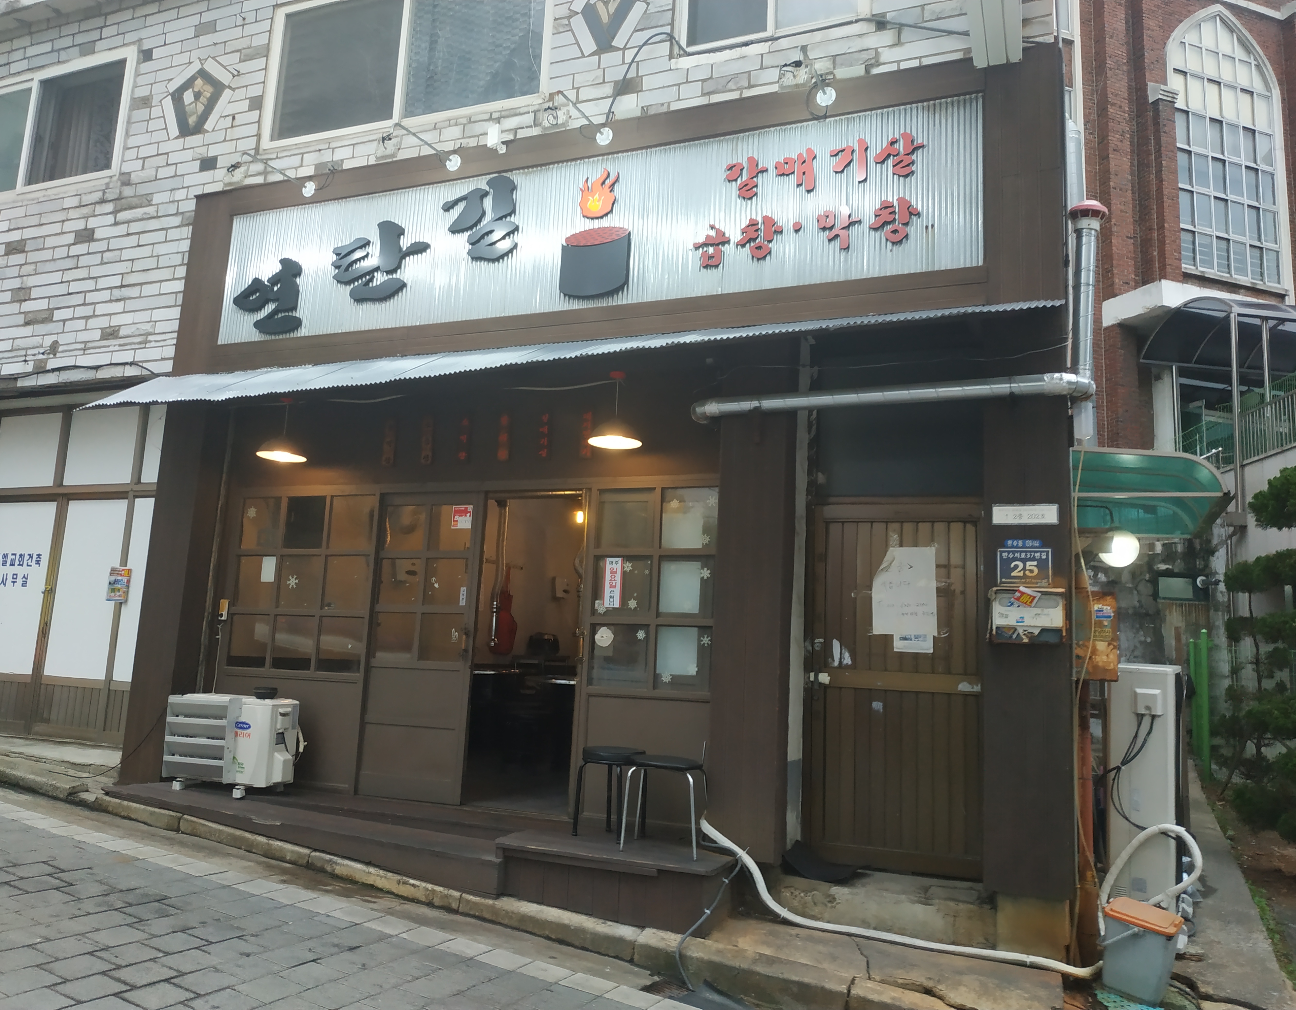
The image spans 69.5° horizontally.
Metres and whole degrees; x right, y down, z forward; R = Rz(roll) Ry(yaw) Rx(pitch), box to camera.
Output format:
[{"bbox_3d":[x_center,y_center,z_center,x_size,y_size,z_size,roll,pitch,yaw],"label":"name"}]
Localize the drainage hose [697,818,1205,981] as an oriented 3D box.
[{"bbox_3d":[1.369,1.779,4.487,2.320,0.690,0.340,-1,-9,21],"label":"drainage hose"}]

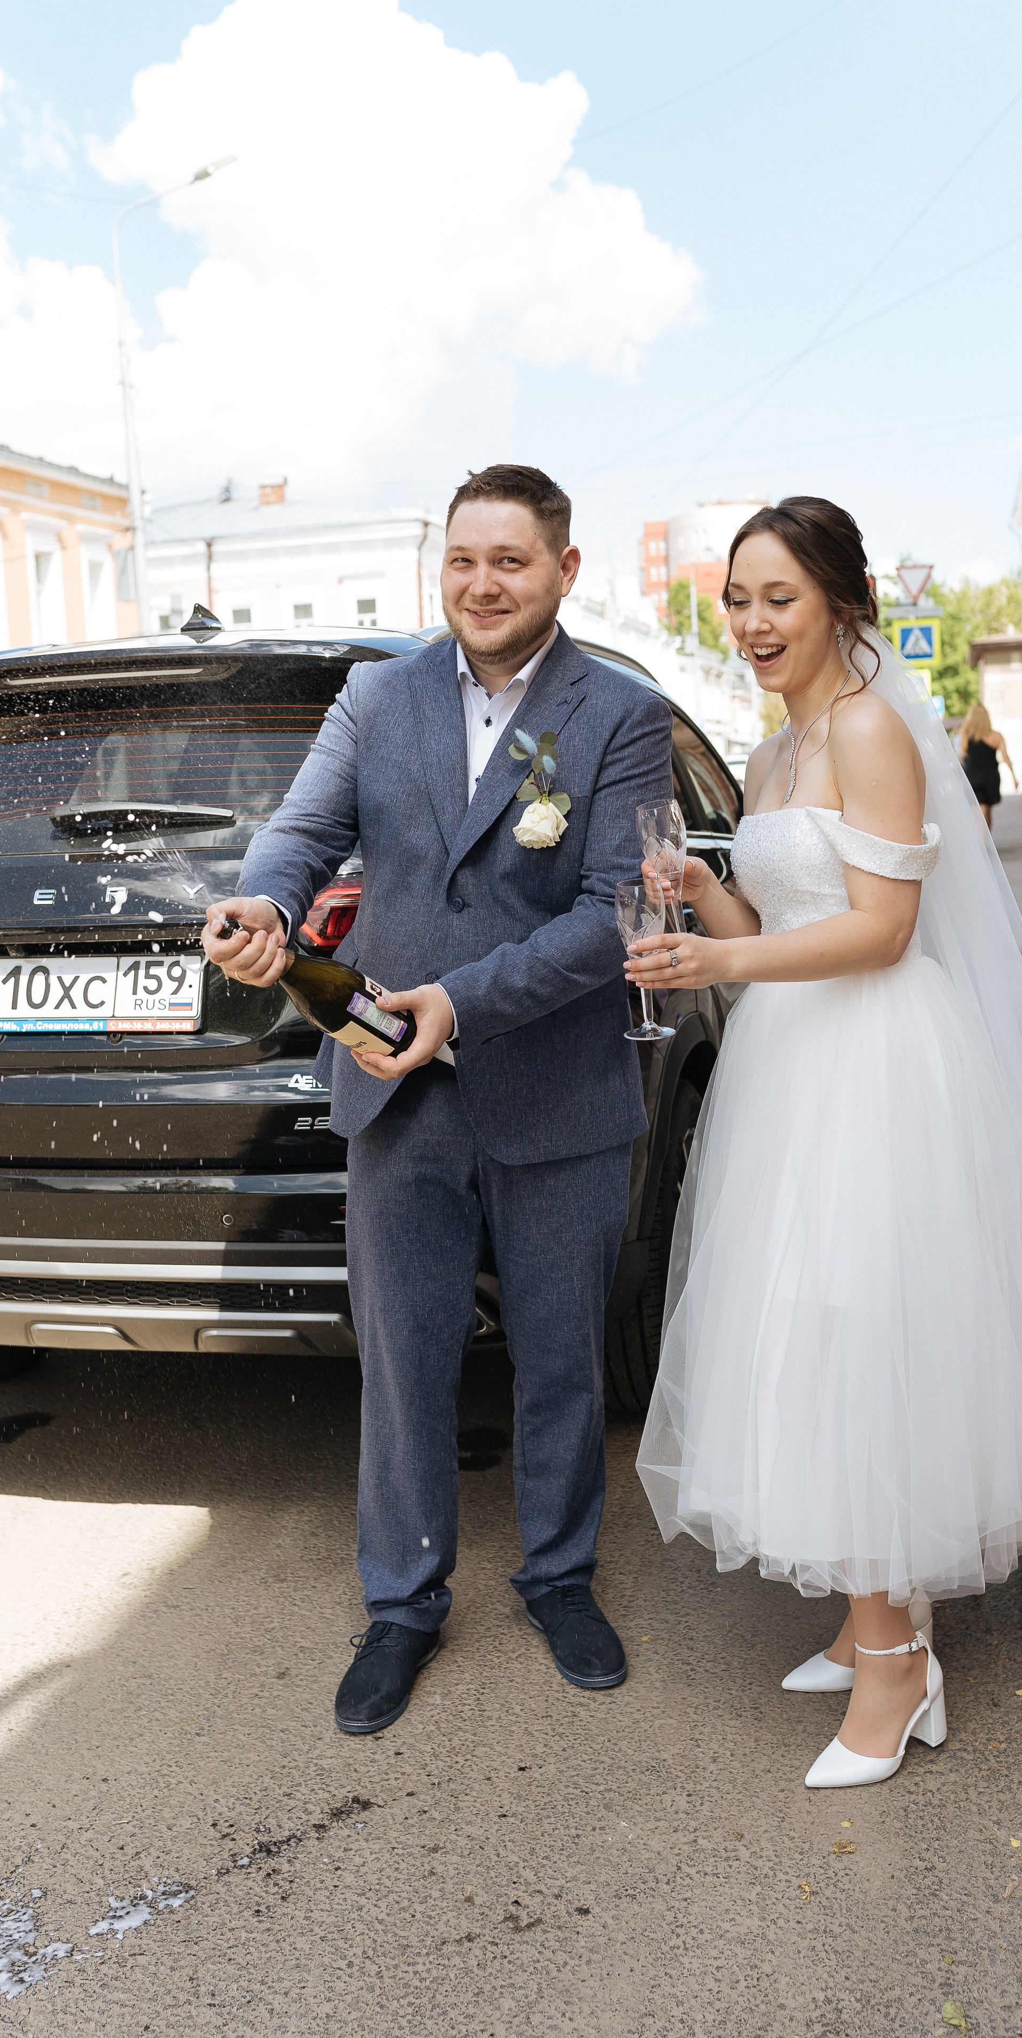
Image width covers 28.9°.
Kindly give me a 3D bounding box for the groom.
[{"bbox_3d":[-0.081,0.100,2.800,0.620,1.770,0.500,-1,6,15],"label":"groom"}]

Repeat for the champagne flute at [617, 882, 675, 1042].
[{"bbox_3d":[0.175,-0.075,2.570,0.067,0.214,0.067,-4,11,0],"label":"champagne flute"}]

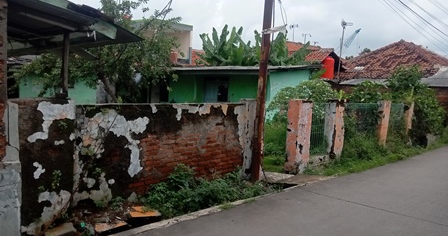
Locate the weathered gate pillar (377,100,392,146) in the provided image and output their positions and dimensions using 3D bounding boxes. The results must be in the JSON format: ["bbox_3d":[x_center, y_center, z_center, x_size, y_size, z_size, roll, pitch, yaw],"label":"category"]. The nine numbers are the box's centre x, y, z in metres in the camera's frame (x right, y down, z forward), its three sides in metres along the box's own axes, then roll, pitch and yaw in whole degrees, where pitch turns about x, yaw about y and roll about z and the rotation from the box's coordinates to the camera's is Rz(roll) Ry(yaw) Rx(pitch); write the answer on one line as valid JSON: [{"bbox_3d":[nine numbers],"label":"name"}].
[{"bbox_3d":[4.592,0.241,10.421,0.320,1.420,0.320,-2,3,-40],"label":"weathered gate pillar"}]

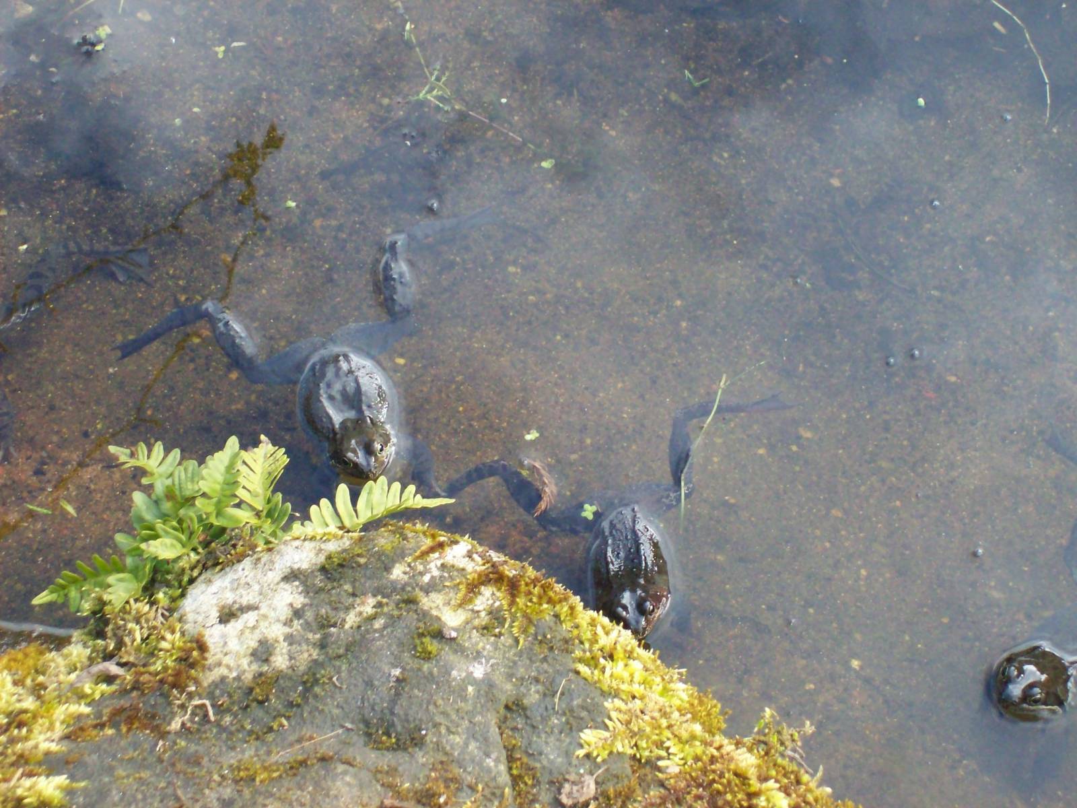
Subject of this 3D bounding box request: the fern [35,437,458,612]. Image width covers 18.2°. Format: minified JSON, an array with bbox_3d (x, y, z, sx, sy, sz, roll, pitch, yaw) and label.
[{"bbox_3d":[-0.126,0.051,1.420,0.175,0.062,0.075,0,47,0],"label":"fern"}]

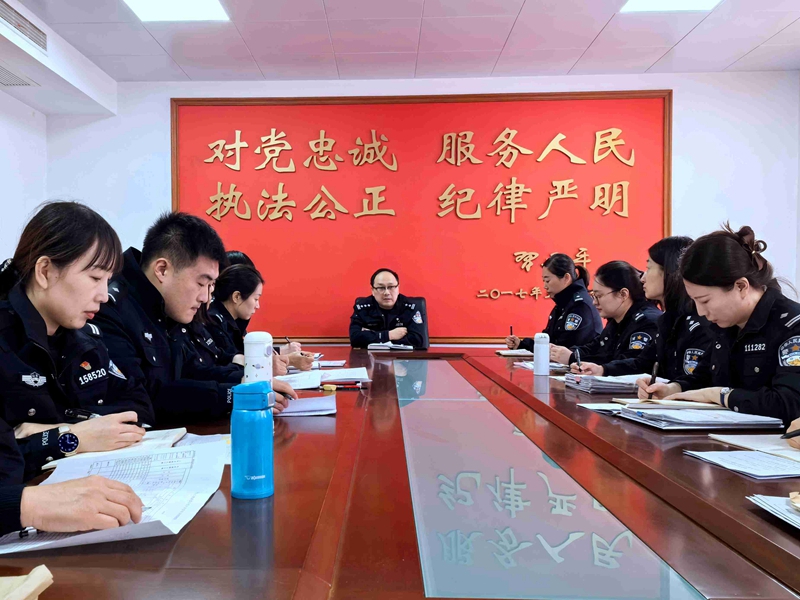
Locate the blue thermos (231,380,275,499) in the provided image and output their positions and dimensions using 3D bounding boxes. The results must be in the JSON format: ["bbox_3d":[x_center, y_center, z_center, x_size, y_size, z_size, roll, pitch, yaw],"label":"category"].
[{"bbox_3d":[-0.229,0.212,0.970,0.070,0.174,0.067,0,0,0],"label":"blue thermos"}]

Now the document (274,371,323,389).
[{"bbox_3d":[-0.375,0.288,2.260,0.210,0.030,0.280,0,0,-7],"label":"document"}]

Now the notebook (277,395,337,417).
[{"bbox_3d":[-0.310,0.295,1.760,0.285,0.020,0.230,0,0,2],"label":"notebook"}]

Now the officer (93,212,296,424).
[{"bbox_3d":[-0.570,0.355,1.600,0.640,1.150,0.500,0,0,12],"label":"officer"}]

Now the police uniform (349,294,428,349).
[{"bbox_3d":[-0.080,0.190,4.030,0.500,0.520,0.400,0,0,4],"label":"police uniform"}]

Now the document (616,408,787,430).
[{"bbox_3d":[0.757,0.290,1.576,0.303,0.027,0.215,0,0,-5],"label":"document"}]

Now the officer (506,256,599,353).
[{"bbox_3d":[0.935,0.395,3.580,0.620,1.320,0.500,0,0,-5],"label":"officer"}]

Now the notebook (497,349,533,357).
[{"bbox_3d":[0.690,0.310,3.680,0.220,0.022,0.260,0,0,0],"label":"notebook"}]

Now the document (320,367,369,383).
[{"bbox_3d":[-0.205,0.283,2.380,0.210,0.030,0.280,0,0,-7],"label":"document"}]

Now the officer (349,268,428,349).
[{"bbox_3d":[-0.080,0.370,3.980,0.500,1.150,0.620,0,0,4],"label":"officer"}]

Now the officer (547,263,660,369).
[{"bbox_3d":[1.000,0.430,2.900,0.620,1.260,0.500,0,0,-5],"label":"officer"}]

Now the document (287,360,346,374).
[{"bbox_3d":[-0.370,0.292,2.780,0.260,0.025,0.250,0,0,-18],"label":"document"}]

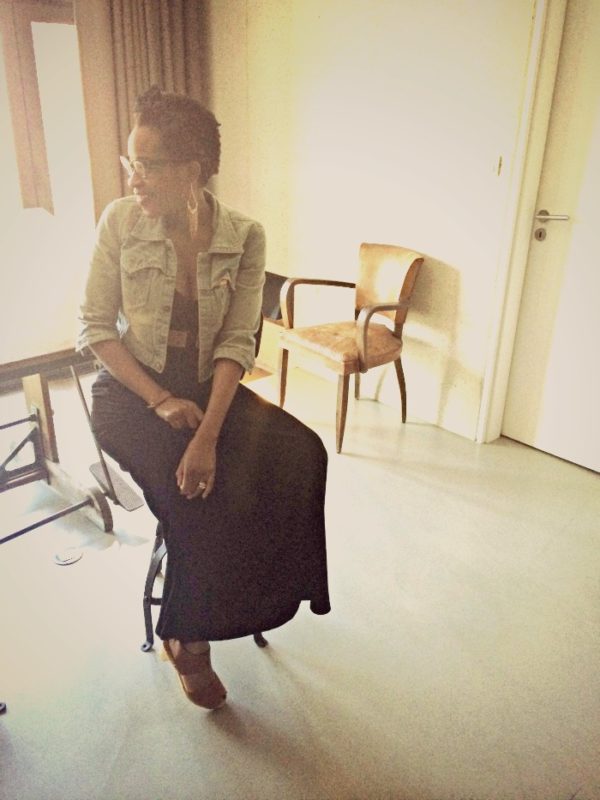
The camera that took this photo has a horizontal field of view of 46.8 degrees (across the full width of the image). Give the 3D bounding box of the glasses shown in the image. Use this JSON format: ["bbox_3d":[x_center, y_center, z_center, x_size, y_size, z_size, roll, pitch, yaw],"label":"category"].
[{"bbox_3d":[-0.330,-0.540,1.599,0.140,0.048,0.140,-23,32,-33],"label":"glasses"}]

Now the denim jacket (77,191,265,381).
[{"bbox_3d":[-0.305,-0.295,1.741,0.450,0.450,0.280,-4,24,-12],"label":"denim jacket"}]

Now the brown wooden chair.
[{"bbox_3d":[0.234,-0.268,3.322,0.520,0.810,0.540,-13,27,-31],"label":"brown wooden chair"}]

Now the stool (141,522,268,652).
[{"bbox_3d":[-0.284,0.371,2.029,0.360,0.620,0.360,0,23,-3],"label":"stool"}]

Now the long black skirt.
[{"bbox_3d":[-0.221,0.261,1.883,0.440,0.680,0.550,-10,26,-25],"label":"long black skirt"}]

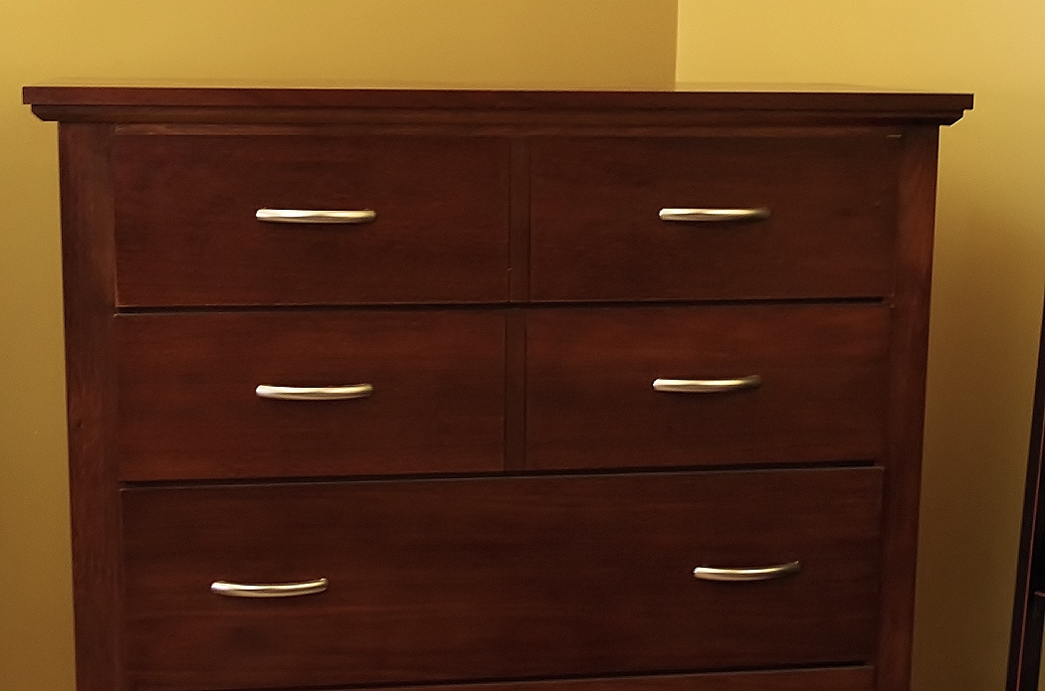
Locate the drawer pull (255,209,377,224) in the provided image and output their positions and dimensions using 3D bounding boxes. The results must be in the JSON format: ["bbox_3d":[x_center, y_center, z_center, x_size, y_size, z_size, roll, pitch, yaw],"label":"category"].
[{"bbox_3d":[-0.211,-0.132,1.779,0.122,0.013,0.028,-1,10,-9],"label":"drawer pull"}]

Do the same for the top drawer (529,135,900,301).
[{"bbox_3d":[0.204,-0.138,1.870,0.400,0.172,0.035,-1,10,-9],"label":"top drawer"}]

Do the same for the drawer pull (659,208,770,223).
[{"bbox_3d":[0.204,-0.138,1.842,0.122,0.013,0.028,-1,10,-9],"label":"drawer pull"}]

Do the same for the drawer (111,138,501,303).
[{"bbox_3d":[-0.214,-0.130,1.801,0.403,0.174,0.025,-1,10,-9],"label":"drawer"}]

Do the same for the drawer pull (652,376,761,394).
[{"bbox_3d":[0.200,0.043,1.873,0.122,0.013,0.028,-1,10,-9],"label":"drawer pull"}]

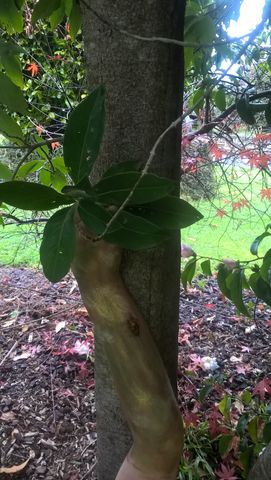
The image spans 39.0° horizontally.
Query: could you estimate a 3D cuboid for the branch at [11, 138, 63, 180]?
[{"bbox_3d":[-0.266,-0.218,1.030,0.140,0.115,0.050,0,15,0],"label":"branch"}]

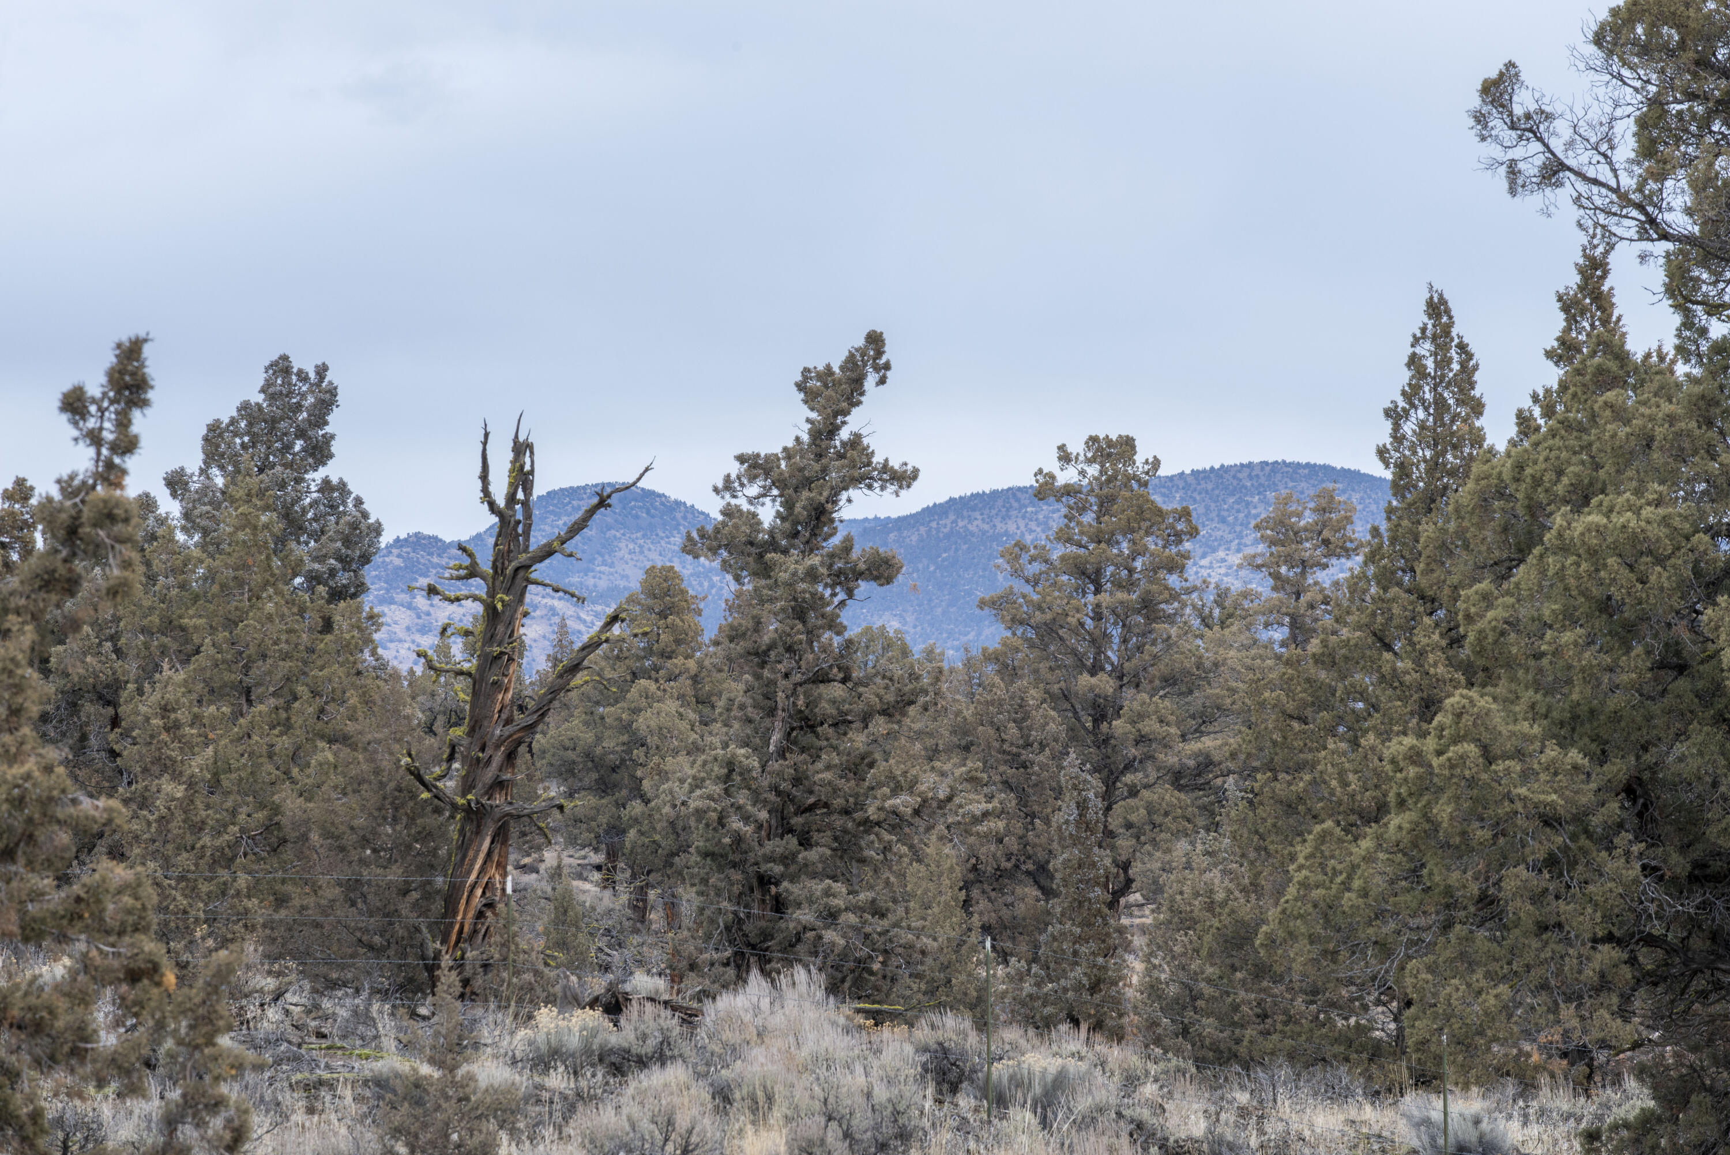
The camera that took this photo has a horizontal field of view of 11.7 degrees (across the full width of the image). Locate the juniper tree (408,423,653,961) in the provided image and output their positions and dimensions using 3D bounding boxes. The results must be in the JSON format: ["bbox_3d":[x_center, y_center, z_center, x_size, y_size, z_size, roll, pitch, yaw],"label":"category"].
[{"bbox_3d":[-2.806,1.052,70.000,2.050,4.750,1.700,0,-1,0],"label":"juniper tree"}]

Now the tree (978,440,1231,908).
[{"bbox_3d":[3.052,1.230,107.000,3.200,6.150,3.100,0,-1,0],"label":"tree"}]

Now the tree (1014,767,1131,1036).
[{"bbox_3d":[1.838,2.889,76.000,1.080,2.500,1.050,0,-1,0],"label":"tree"}]

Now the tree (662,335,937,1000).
[{"bbox_3d":[-0.679,0.781,79.000,2.650,6.250,2.600,0,-1,0],"label":"tree"}]

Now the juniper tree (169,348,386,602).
[{"bbox_3d":[-6.733,0.671,96.000,3.100,6.500,3.000,0,-1,0],"label":"juniper tree"}]

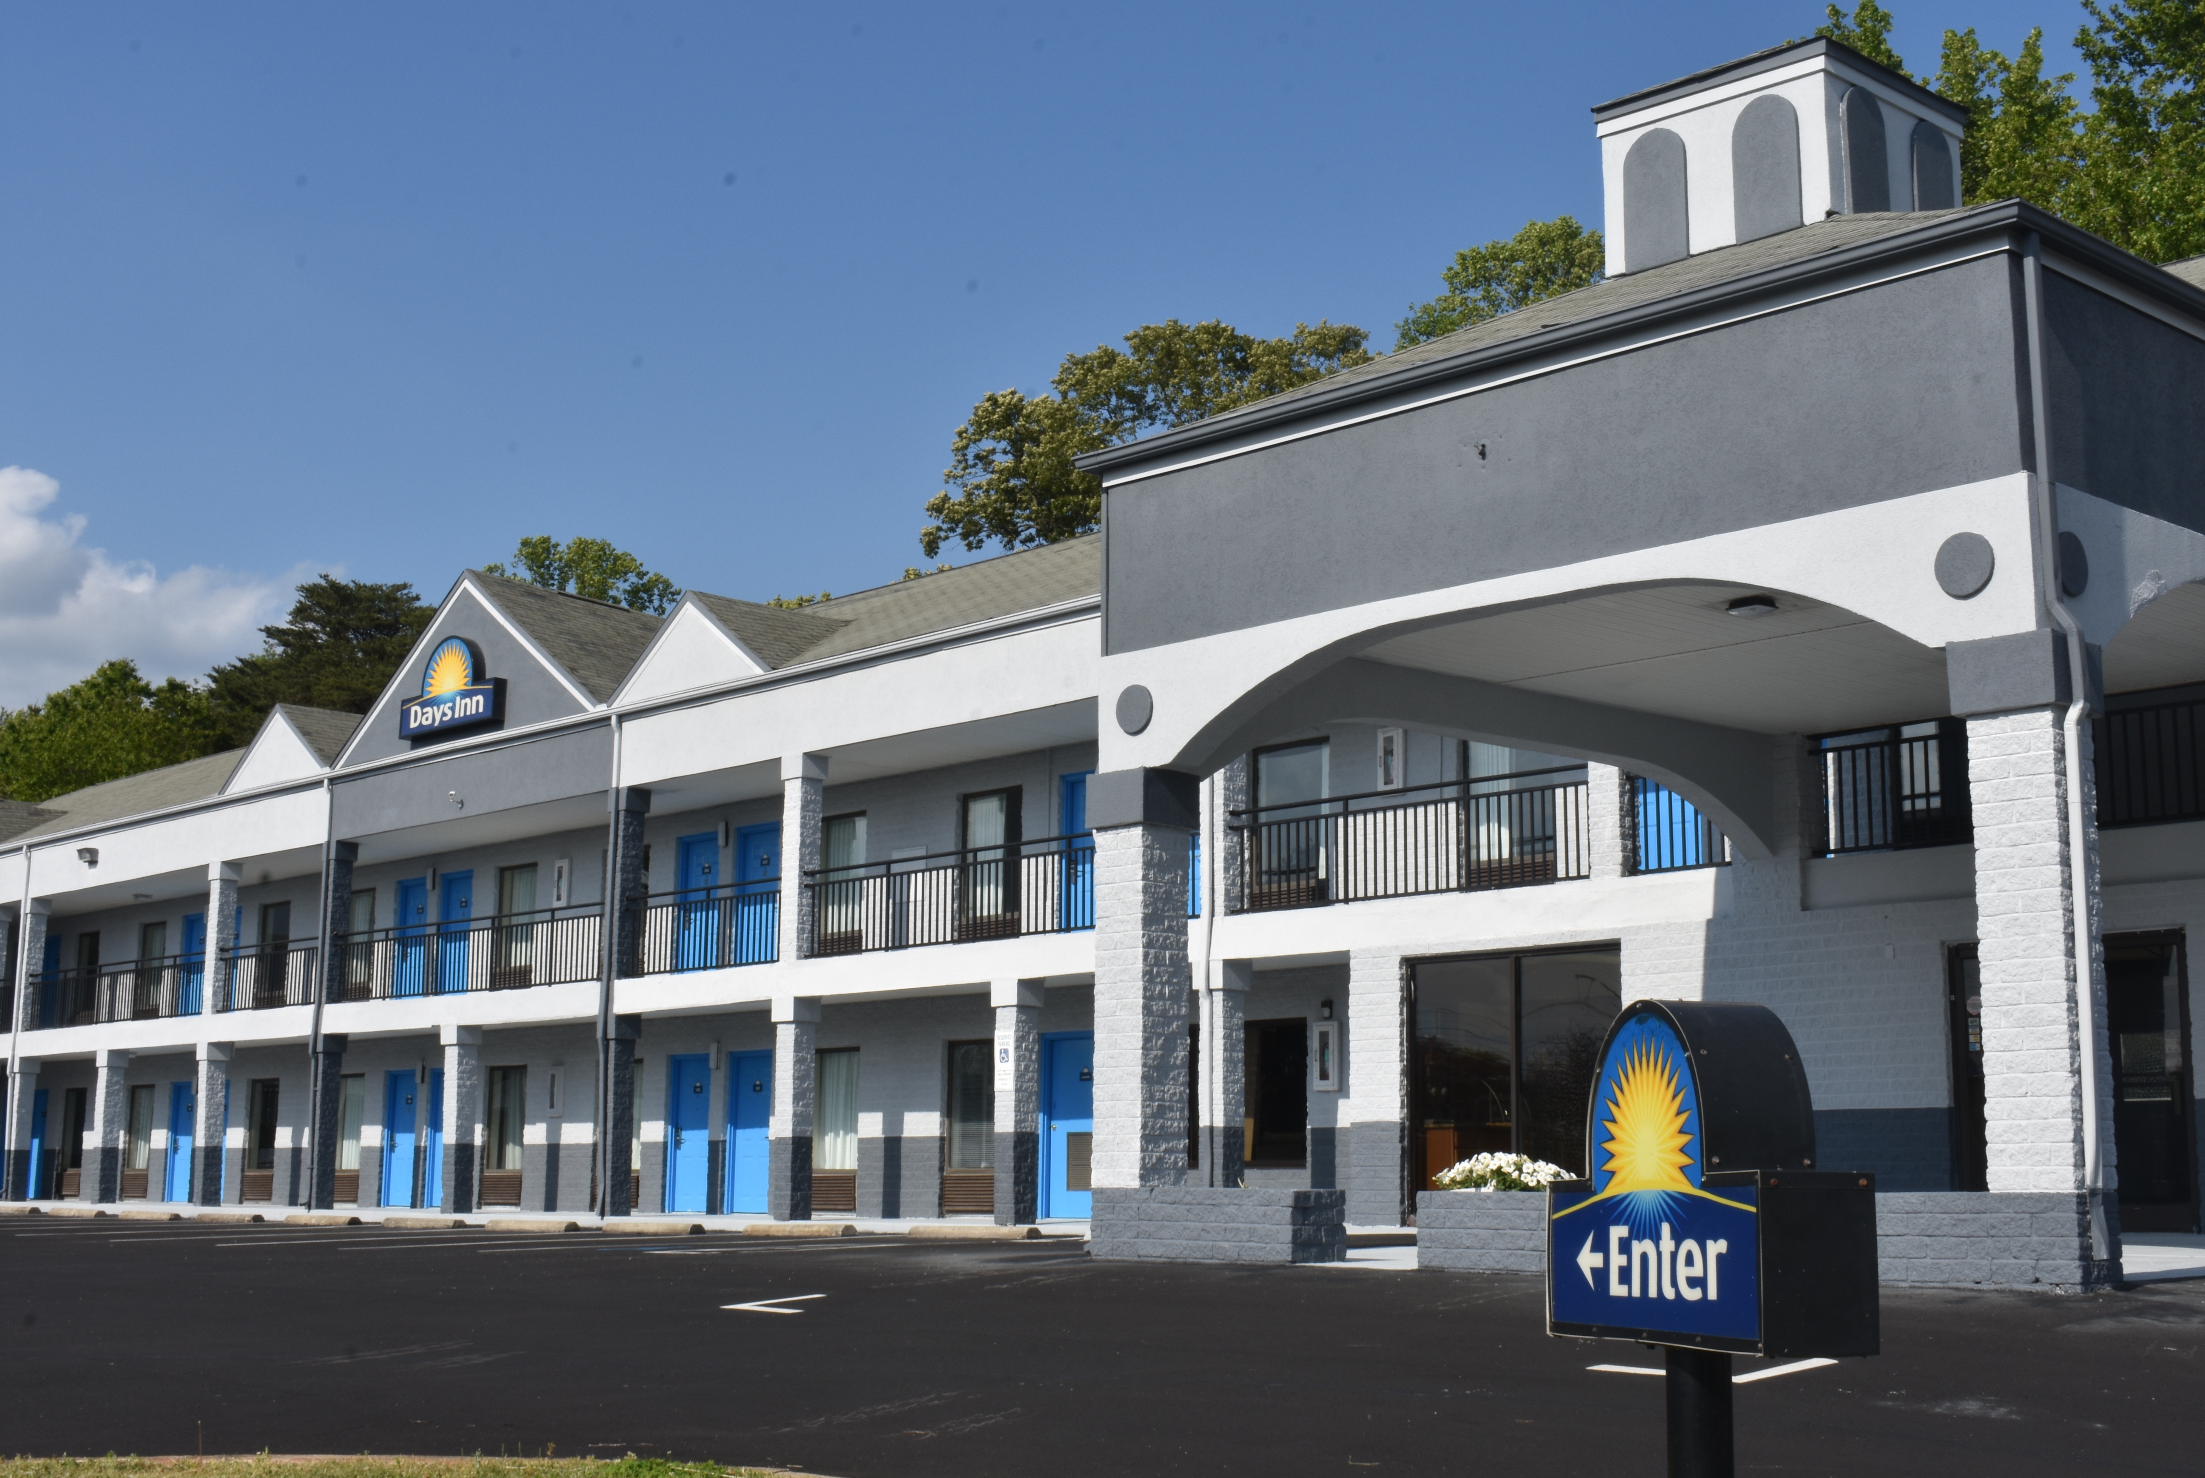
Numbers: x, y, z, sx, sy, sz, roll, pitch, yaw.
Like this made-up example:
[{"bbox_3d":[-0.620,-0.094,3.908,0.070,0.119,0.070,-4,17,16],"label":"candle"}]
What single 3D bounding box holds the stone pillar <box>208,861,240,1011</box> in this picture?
[{"bbox_3d":[-13.635,3.110,39.981,0.370,2.380,0.370,10,-14,-43],"label":"stone pillar"}]

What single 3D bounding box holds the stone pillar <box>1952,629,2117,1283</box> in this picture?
[{"bbox_3d":[4.347,1.044,12.010,0.510,2.965,0.525,9,-13,-42],"label":"stone pillar"}]

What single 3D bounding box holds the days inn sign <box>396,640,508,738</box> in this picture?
[{"bbox_3d":[-9.147,-0.769,36.382,0.227,1.324,2.508,9,-13,-43],"label":"days inn sign"}]

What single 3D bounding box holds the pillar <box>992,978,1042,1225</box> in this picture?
[{"bbox_3d":[-0.875,3.740,26.499,0.370,2.500,0.370,10,-14,-43],"label":"pillar"}]

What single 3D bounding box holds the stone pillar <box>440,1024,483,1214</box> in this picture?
[{"bbox_3d":[-8.818,5.194,35.348,0.404,2.565,0.404,9,-13,-43],"label":"stone pillar"}]

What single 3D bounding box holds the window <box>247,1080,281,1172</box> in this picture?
[{"bbox_3d":[-13.893,6.414,42.788,0.090,1.516,1.092,9,-13,-43],"label":"window"}]

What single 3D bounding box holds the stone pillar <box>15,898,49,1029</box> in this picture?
[{"bbox_3d":[-19.383,4.173,46.716,0.410,2.370,0.410,9,-13,-42],"label":"stone pillar"}]

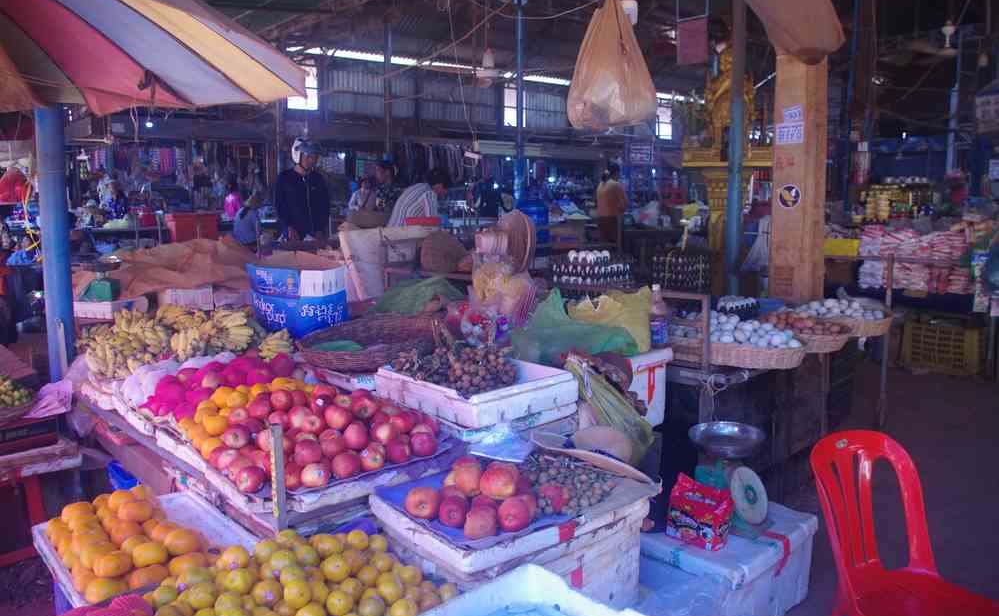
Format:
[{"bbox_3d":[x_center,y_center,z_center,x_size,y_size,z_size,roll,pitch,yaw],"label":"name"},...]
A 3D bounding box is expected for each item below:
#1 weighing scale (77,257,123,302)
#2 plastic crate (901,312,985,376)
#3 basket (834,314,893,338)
[{"bbox_3d":[-2.656,-0.183,5.000,0.250,0.285,0.220,-1,7,-5],"label":"weighing scale"},{"bbox_3d":[3.924,0.313,6.666,0.570,0.430,0.380,4,8,28],"label":"plastic crate"},{"bbox_3d":[2.146,0.097,4.700,0.600,0.120,0.600,0,7,0],"label":"basket"}]

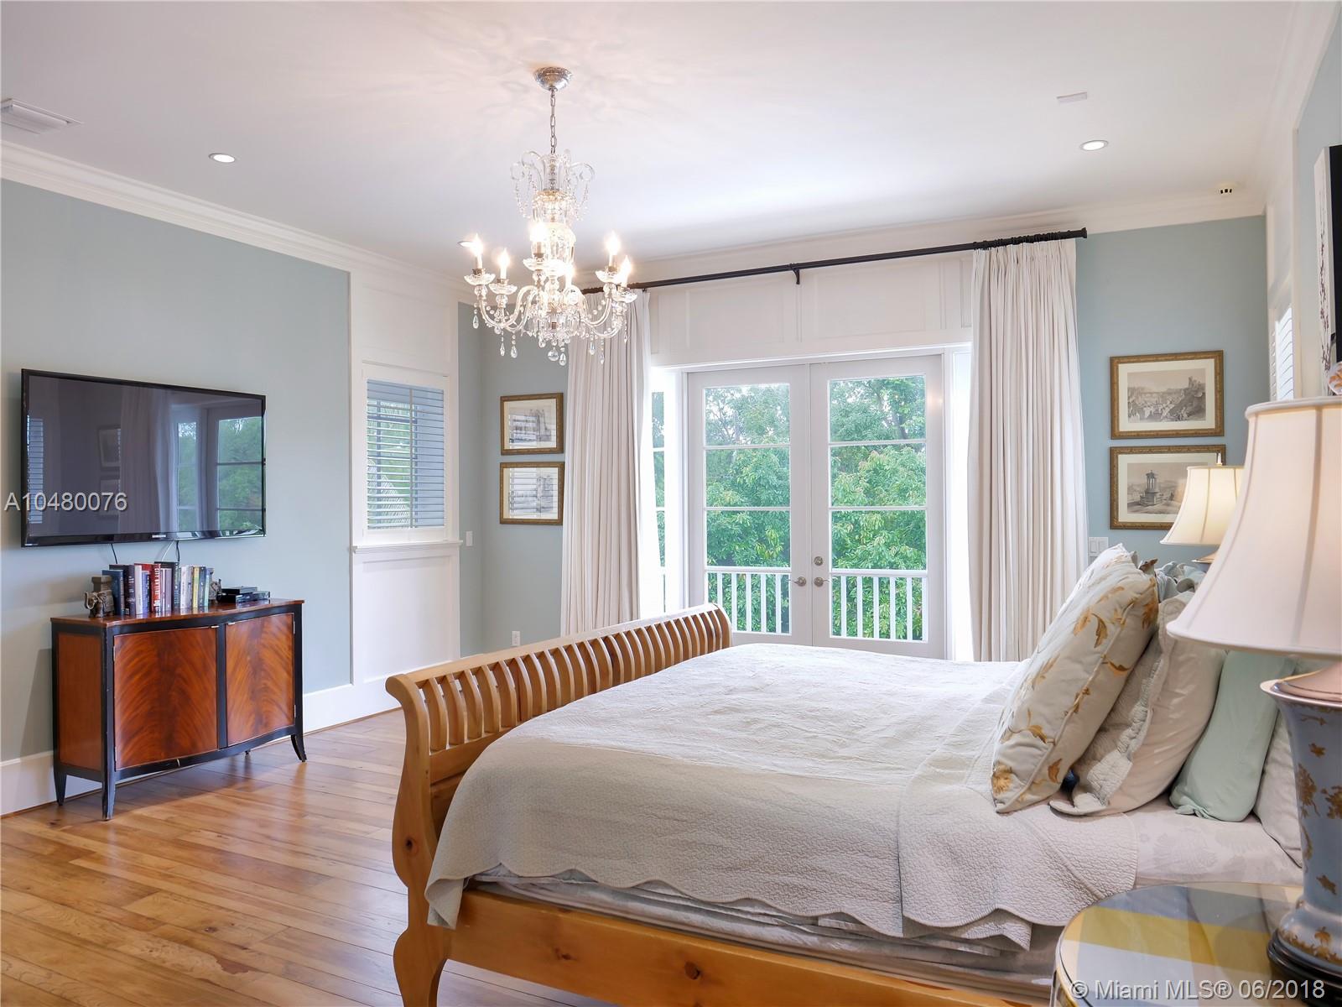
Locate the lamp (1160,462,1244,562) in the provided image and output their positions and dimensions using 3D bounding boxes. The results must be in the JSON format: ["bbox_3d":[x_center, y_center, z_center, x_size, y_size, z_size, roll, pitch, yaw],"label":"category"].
[{"bbox_3d":[2.182,0.217,3.700,0.410,0.830,0.410,0,0,27],"label":"lamp"}]

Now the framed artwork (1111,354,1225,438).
[{"bbox_3d":[2.823,-0.613,5.312,0.565,0.475,0.030,0,0,27],"label":"framed artwork"}]

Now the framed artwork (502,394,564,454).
[{"bbox_3d":[-1.097,-0.624,7.346,0.585,0.470,0.030,0,0,27],"label":"framed artwork"}]

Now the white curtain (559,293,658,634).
[{"bbox_3d":[-0.481,-0.044,6.974,0.750,3.060,0.180,0,0,26],"label":"white curtain"}]

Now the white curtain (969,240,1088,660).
[{"bbox_3d":[2.123,-0.037,5.549,0.624,2.992,0.170,0,0,27],"label":"white curtain"}]

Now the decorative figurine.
[{"bbox_3d":[-2.888,0.469,4.698,0.085,0.205,0.115,0,0,28],"label":"decorative figurine"}]

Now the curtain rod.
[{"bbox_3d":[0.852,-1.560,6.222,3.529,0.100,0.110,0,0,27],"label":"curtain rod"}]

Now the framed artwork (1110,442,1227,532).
[{"bbox_3d":[2.830,-0.097,5.312,0.575,0.475,0.030,0,0,27],"label":"framed artwork"}]

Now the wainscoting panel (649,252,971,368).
[{"bbox_3d":[0.870,-1.290,6.327,2.500,0.580,0.040,0,0,27],"label":"wainscoting panel"}]

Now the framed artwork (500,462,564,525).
[{"bbox_3d":[-1.124,-0.084,7.399,0.595,0.508,0.035,0,0,26],"label":"framed artwork"}]

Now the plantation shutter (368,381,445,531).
[{"bbox_3d":[-1.950,-0.348,6.905,0.070,1.065,0.800,0,0,27],"label":"plantation shutter"}]

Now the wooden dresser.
[{"bbox_3d":[-2.561,1.033,4.966,0.530,0.925,1.170,0,0,28],"label":"wooden dresser"}]

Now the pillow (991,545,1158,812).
[{"bbox_3d":[1.140,0.478,2.548,0.210,0.640,0.650,34,15,23],"label":"pillow"}]

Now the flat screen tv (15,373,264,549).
[{"bbox_3d":[-2.811,-0.220,5.069,0.060,0.845,1.370,0,0,27],"label":"flat screen tv"}]

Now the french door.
[{"bbox_3d":[0.967,0.252,6.544,1.863,2.448,0.080,0,0,26],"label":"french door"}]

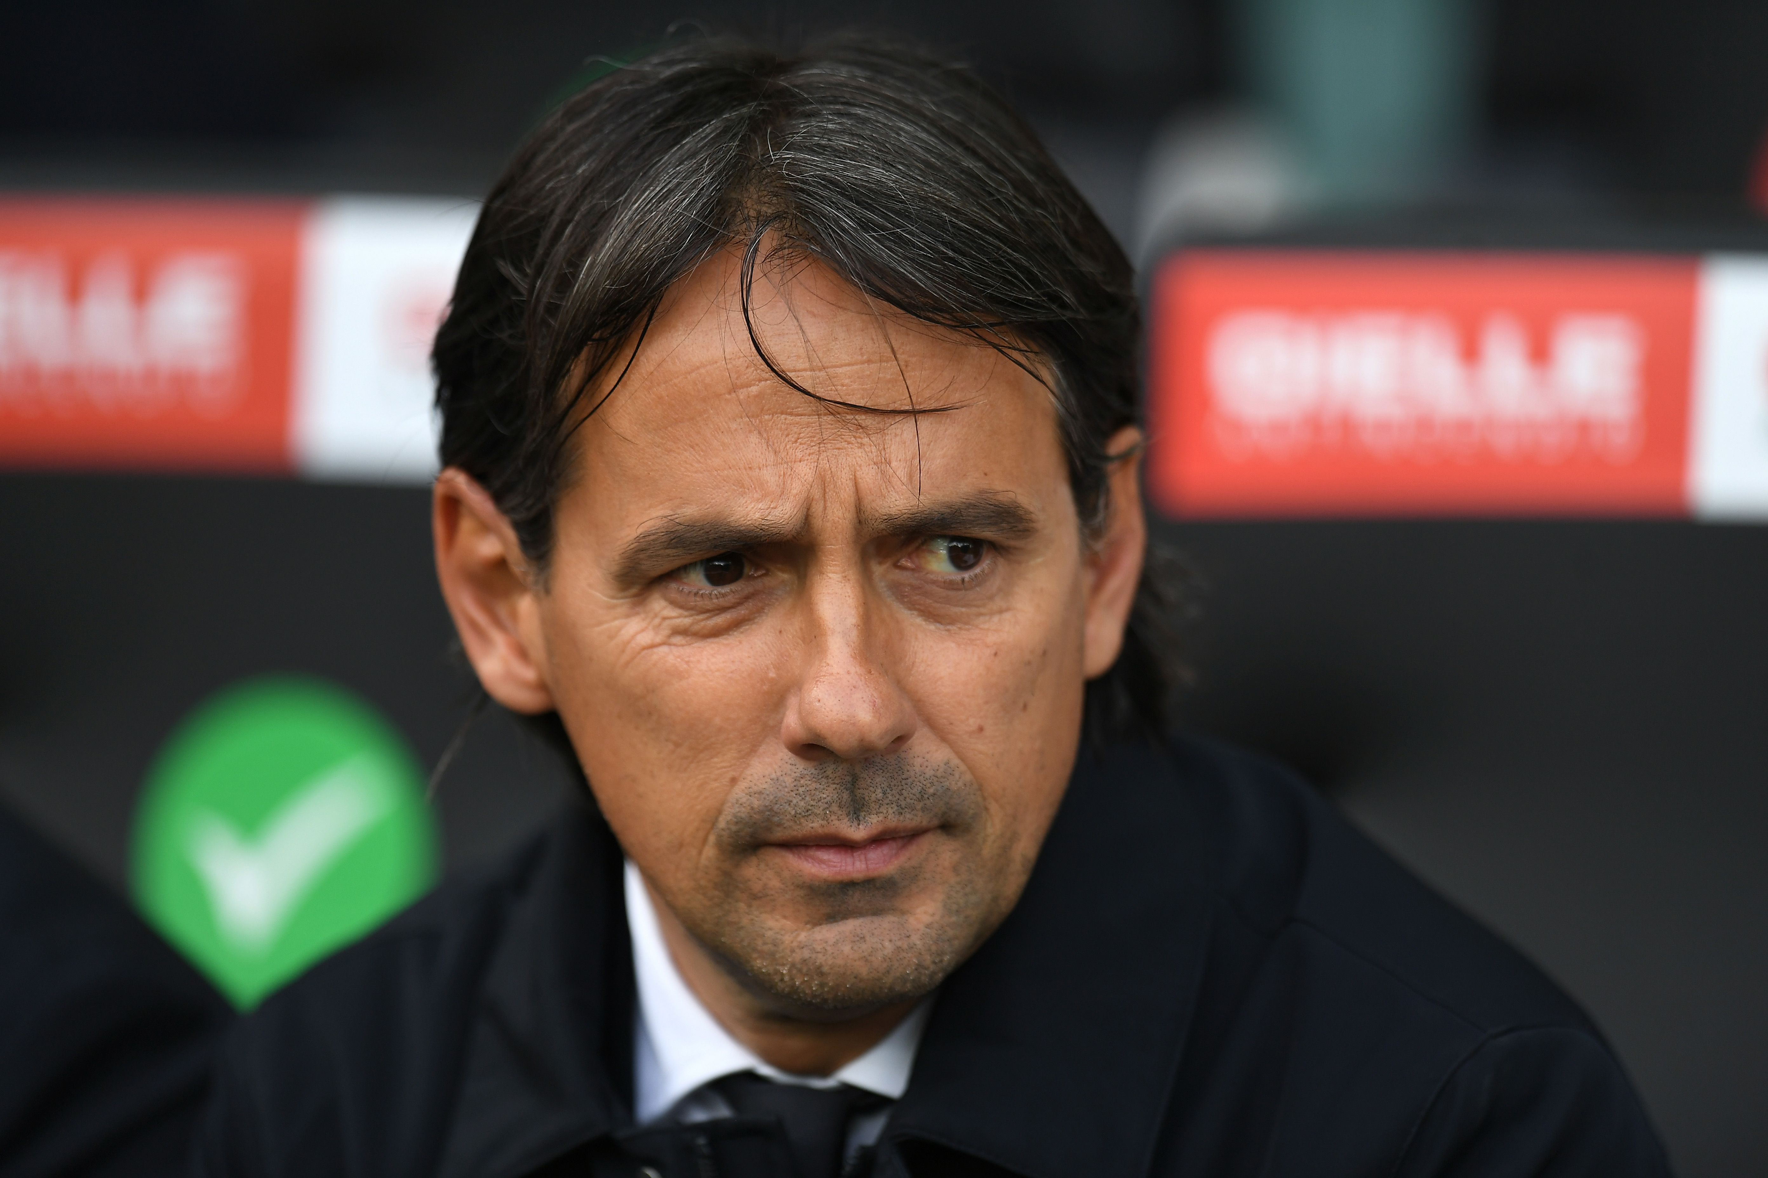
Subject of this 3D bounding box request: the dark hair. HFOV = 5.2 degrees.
[{"bbox_3d":[-0.024,-0.050,5.150,0.188,0.200,0.215,-4,7,-8],"label":"dark hair"}]

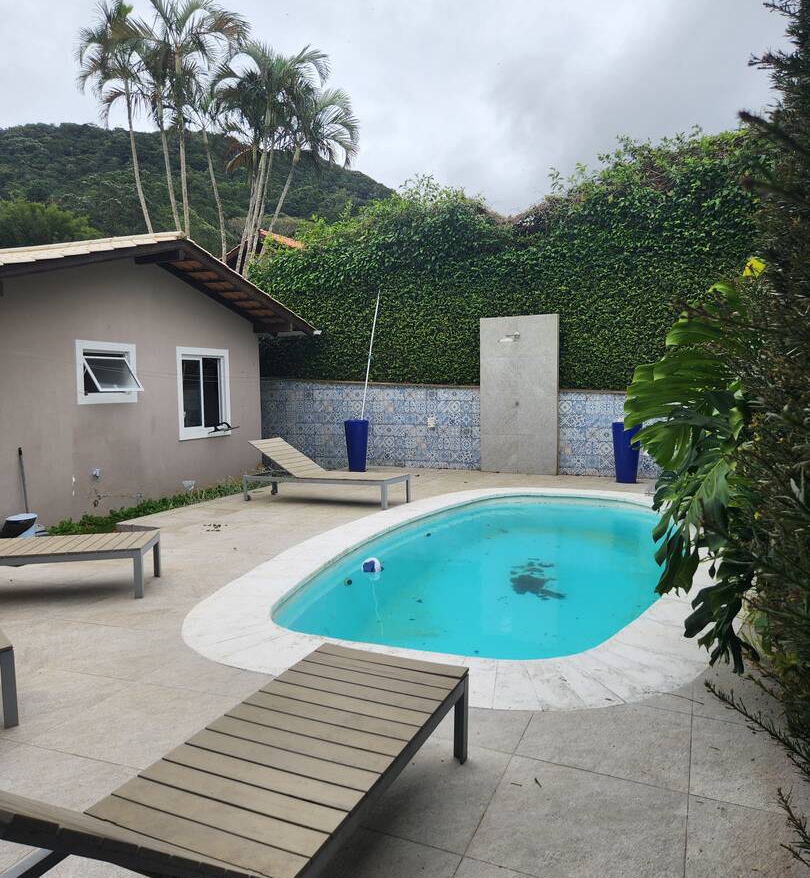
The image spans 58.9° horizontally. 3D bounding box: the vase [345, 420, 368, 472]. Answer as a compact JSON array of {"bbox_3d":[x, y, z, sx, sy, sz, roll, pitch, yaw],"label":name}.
[{"bbox_3d":[-0.770,0.115,11.647,0.407,0.820,0.407,-1,4,0],"label":"vase"}]

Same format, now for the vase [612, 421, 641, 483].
[{"bbox_3d":[3.109,0.195,10.035,0.417,0.822,0.417,1,4,24],"label":"vase"}]

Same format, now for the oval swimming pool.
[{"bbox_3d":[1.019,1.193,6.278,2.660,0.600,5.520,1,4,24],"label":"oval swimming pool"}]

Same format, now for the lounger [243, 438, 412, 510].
[{"bbox_3d":[-0.953,0.389,8.552,1.931,0.730,0.614,1,5,25],"label":"lounger"}]

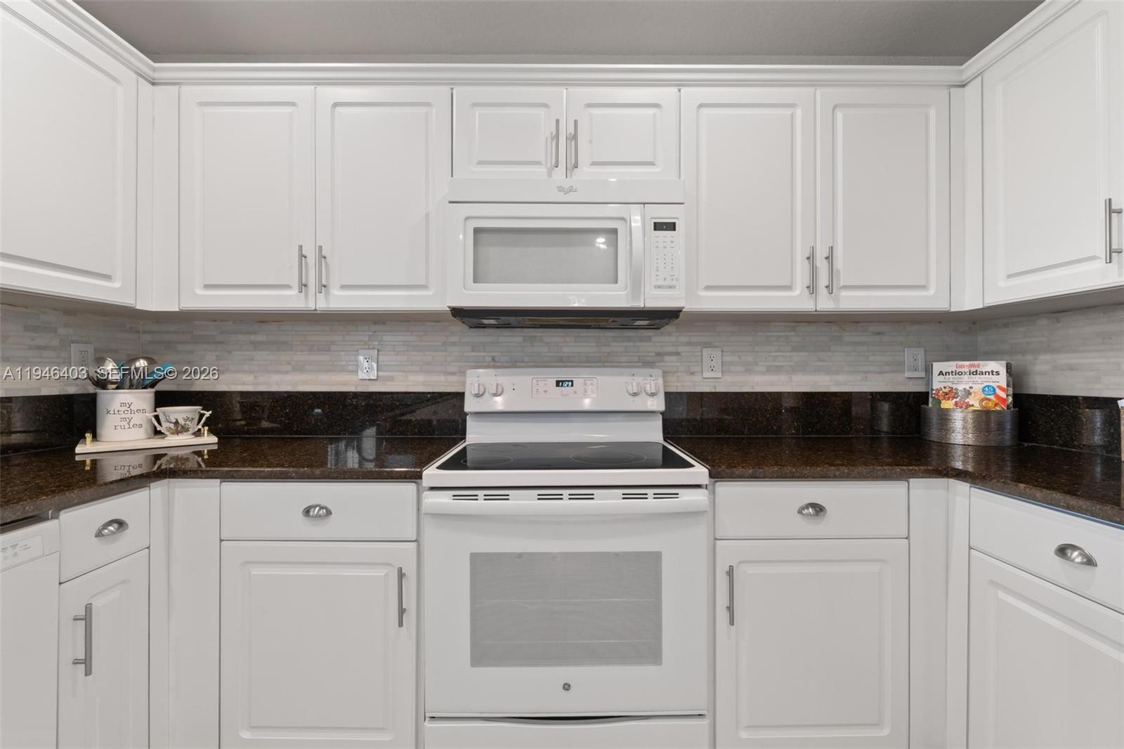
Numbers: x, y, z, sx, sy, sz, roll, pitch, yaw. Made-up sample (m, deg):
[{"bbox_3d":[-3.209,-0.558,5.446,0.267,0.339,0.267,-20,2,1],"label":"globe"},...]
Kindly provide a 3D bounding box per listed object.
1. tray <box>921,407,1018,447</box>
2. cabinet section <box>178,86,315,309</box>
[{"bbox_3d":[1.500,0.187,1.735,0.265,0.125,0.260,0,0,41],"label":"tray"},{"bbox_3d":[-1.045,-0.583,1.717,0.451,0.744,0.330,0,0,0],"label":"cabinet section"}]

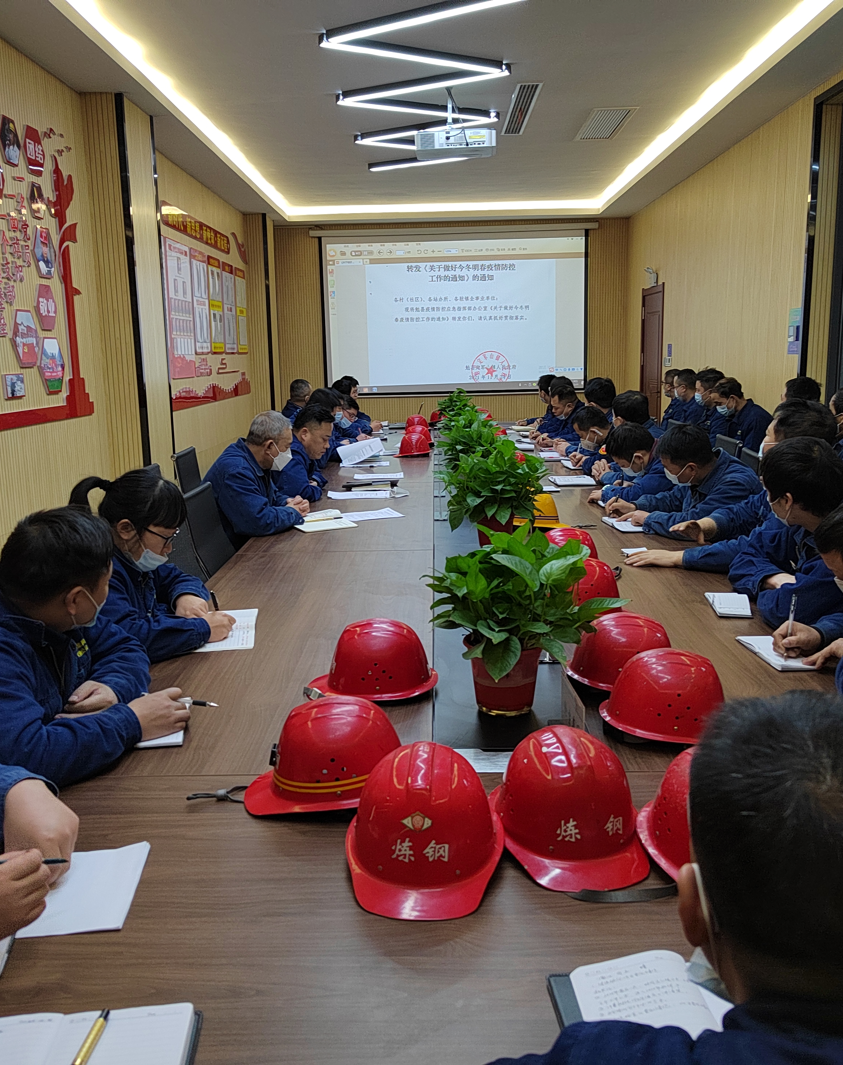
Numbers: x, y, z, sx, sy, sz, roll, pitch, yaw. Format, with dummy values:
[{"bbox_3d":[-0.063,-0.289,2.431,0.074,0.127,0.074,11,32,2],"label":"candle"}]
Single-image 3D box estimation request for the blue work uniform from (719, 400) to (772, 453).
[{"bbox_3d":[1.894,-0.471,5.550,0.420,0.580,0.500,-3,11,-9],"label":"blue work uniform"}]

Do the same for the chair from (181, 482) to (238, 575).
[{"bbox_3d":[-0.611,0.298,3.709,0.580,0.950,0.540,-1,11,1],"label":"chair"}]

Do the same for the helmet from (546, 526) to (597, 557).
[{"bbox_3d":[0.451,0.059,2.867,0.275,0.155,0.215,-1,11,1],"label":"helmet"}]

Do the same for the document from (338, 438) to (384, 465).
[{"bbox_3d":[-0.395,-0.540,6.224,0.290,0.020,0.210,-18,35,-6],"label":"document"}]

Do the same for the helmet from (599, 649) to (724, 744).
[{"bbox_3d":[0.466,0.295,1.726,0.275,0.155,0.215,1,11,9],"label":"helmet"}]

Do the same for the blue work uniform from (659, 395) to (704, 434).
[{"bbox_3d":[2.058,-0.739,7.367,0.460,0.600,0.500,-2,11,-2],"label":"blue work uniform"}]

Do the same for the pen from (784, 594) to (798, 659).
[{"bbox_3d":[0.820,0.212,2.102,0.011,0.148,0.011,9,-6,-1],"label":"pen"}]

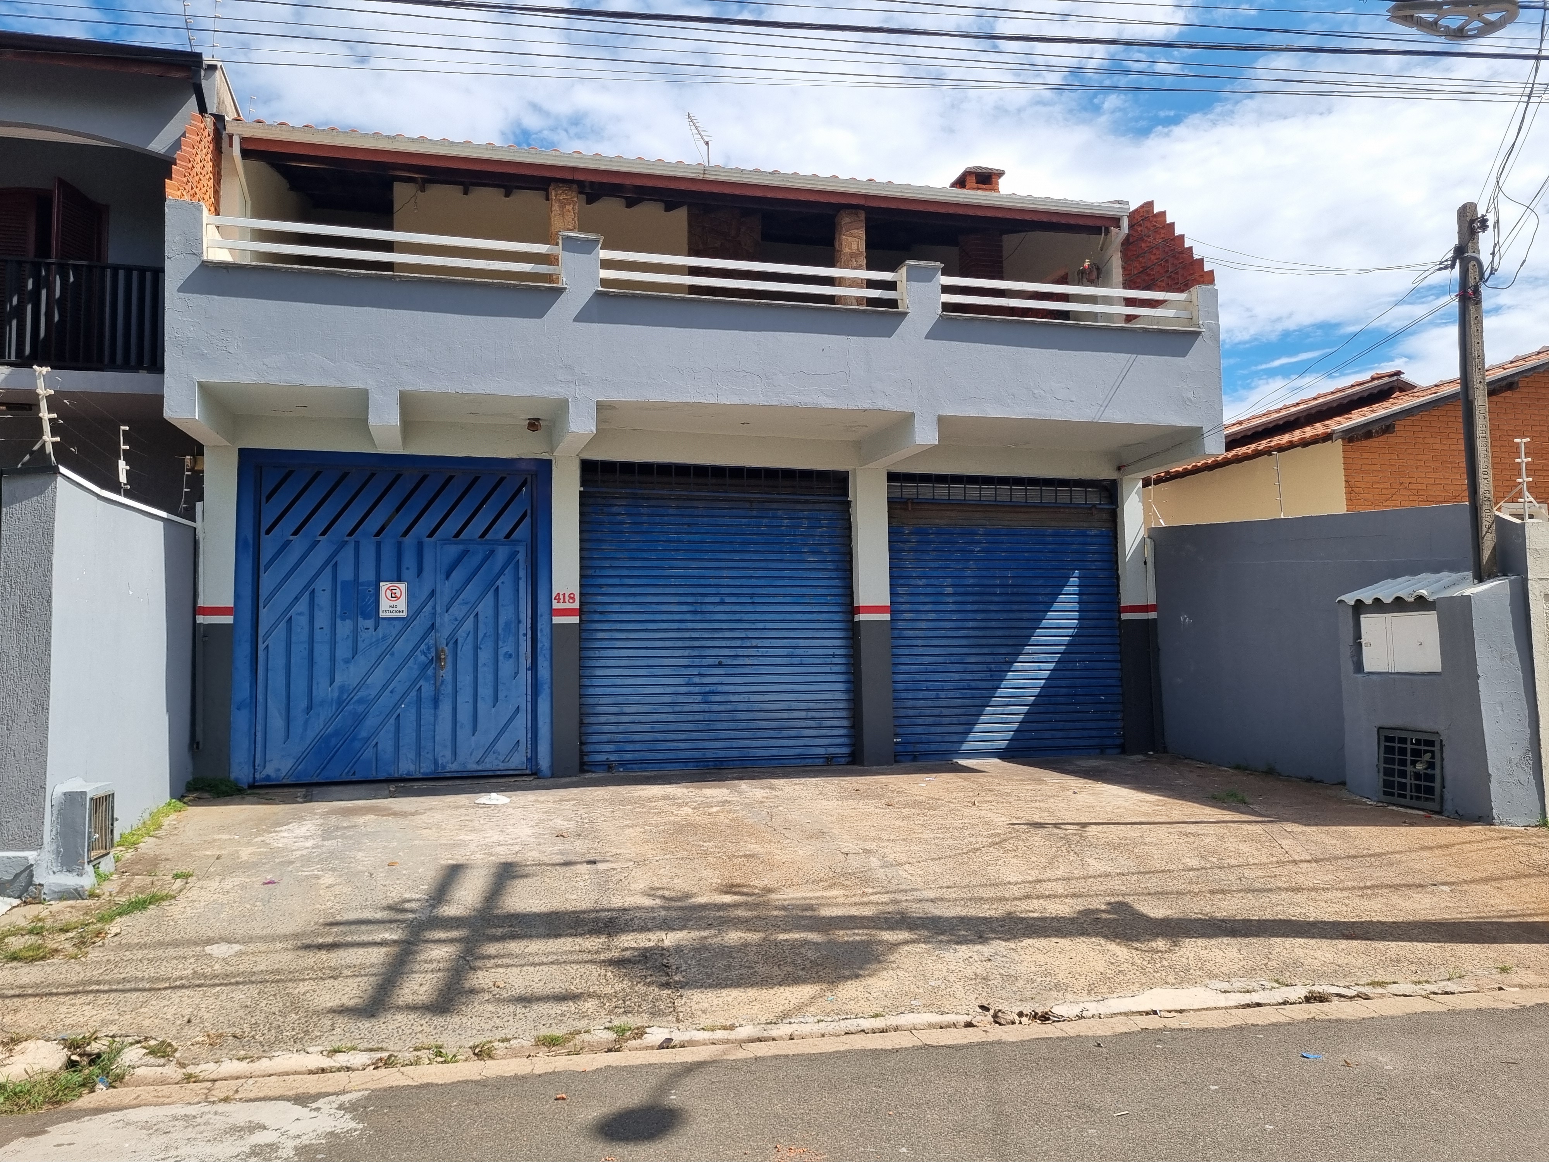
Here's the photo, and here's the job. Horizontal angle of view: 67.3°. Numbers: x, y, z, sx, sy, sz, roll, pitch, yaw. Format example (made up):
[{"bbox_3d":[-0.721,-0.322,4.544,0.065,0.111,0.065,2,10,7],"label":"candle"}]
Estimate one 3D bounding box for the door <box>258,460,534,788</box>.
[{"bbox_3d":[-3.447,0.394,10.672,2.399,2.836,0.078,0,-4,-15],"label":"door"}]

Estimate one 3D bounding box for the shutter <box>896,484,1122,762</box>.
[{"bbox_3d":[2.458,0.382,12.277,2.621,2.953,0.101,0,-4,-15],"label":"shutter"}]

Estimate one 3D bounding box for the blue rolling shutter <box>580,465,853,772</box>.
[{"bbox_3d":[-0.536,0.350,11.466,2.719,2.981,0.101,0,-4,-15],"label":"blue rolling shutter"}]

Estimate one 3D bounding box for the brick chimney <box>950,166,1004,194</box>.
[{"bbox_3d":[2.643,-5.090,15.291,0.571,0.582,0.560,0,-4,-15],"label":"brick chimney"}]

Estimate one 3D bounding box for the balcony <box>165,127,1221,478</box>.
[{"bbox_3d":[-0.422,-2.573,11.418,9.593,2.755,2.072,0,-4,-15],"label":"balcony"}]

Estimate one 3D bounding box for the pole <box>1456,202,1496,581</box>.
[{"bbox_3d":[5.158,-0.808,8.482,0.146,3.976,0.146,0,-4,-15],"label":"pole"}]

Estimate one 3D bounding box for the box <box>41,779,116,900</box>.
[{"bbox_3d":[-4.188,1.536,7.049,0.235,0.610,0.638,0,-4,-15],"label":"box"}]

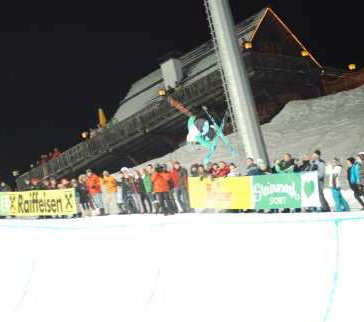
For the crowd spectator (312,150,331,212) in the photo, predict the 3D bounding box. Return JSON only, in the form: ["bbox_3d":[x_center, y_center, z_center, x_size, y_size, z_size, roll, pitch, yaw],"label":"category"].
[{"bbox_3d":[4.028,0.592,40.500,0.420,1.820,0.580,-7,-15,-22],"label":"crowd spectator"}]

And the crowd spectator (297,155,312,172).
[{"bbox_3d":[3.740,0.692,41.300,0.580,1.770,0.450,-23,-17,37],"label":"crowd spectator"}]

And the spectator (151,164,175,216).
[{"bbox_3d":[-0.645,1.001,47.600,0.680,1.770,0.520,-15,-14,11],"label":"spectator"}]

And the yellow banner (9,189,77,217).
[{"bbox_3d":[-5.580,1.662,55.494,0.050,1.000,6.320,-4,0,-30],"label":"yellow banner"}]

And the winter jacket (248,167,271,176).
[{"bbox_3d":[2.328,0.499,42.400,0.400,0.700,0.580,-3,-17,-31],"label":"winter jacket"}]

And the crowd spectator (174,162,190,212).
[{"bbox_3d":[-0.065,0.876,46.218,0.500,1.720,0.360,-24,-19,38],"label":"crowd spectator"}]

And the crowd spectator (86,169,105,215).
[{"bbox_3d":[-3.231,1.183,52.845,0.580,1.834,0.450,-24,-19,35],"label":"crowd spectator"}]

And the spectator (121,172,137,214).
[{"bbox_3d":[-1.883,1.172,50.600,0.520,1.570,0.380,-13,-14,0],"label":"spectator"}]

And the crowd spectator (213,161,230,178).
[{"bbox_3d":[1.488,0.853,45.211,0.580,1.762,0.550,-24,-19,35],"label":"crowd spectator"}]

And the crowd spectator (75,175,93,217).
[{"bbox_3d":[-3.654,1.304,53.000,0.550,1.630,0.420,-9,-14,-14],"label":"crowd spectator"}]

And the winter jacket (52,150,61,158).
[{"bbox_3d":[-9.216,-0.257,103.000,0.620,0.720,0.420,-17,-14,17],"label":"winter jacket"}]

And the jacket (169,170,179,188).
[{"bbox_3d":[-0.238,0.578,46.300,0.350,0.700,0.520,1,-19,-41],"label":"jacket"}]

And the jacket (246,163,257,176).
[{"bbox_3d":[2.242,0.454,43.935,0.400,0.700,0.550,1,-21,-40],"label":"jacket"}]

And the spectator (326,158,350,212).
[{"bbox_3d":[4.169,0.664,38.590,0.500,1.500,0.460,-10,-15,-8],"label":"spectator"}]

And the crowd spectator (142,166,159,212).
[{"bbox_3d":[-1.101,1.036,49.429,0.420,1.716,0.520,3,-22,-44],"label":"crowd spectator"}]

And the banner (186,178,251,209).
[{"bbox_3d":[1.203,1.013,44.516,0.050,1.000,3.758,-5,1,-30],"label":"banner"}]

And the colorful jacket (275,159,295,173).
[{"bbox_3d":[3.226,0.298,42.184,0.450,0.700,0.620,0,-20,-39],"label":"colorful jacket"}]

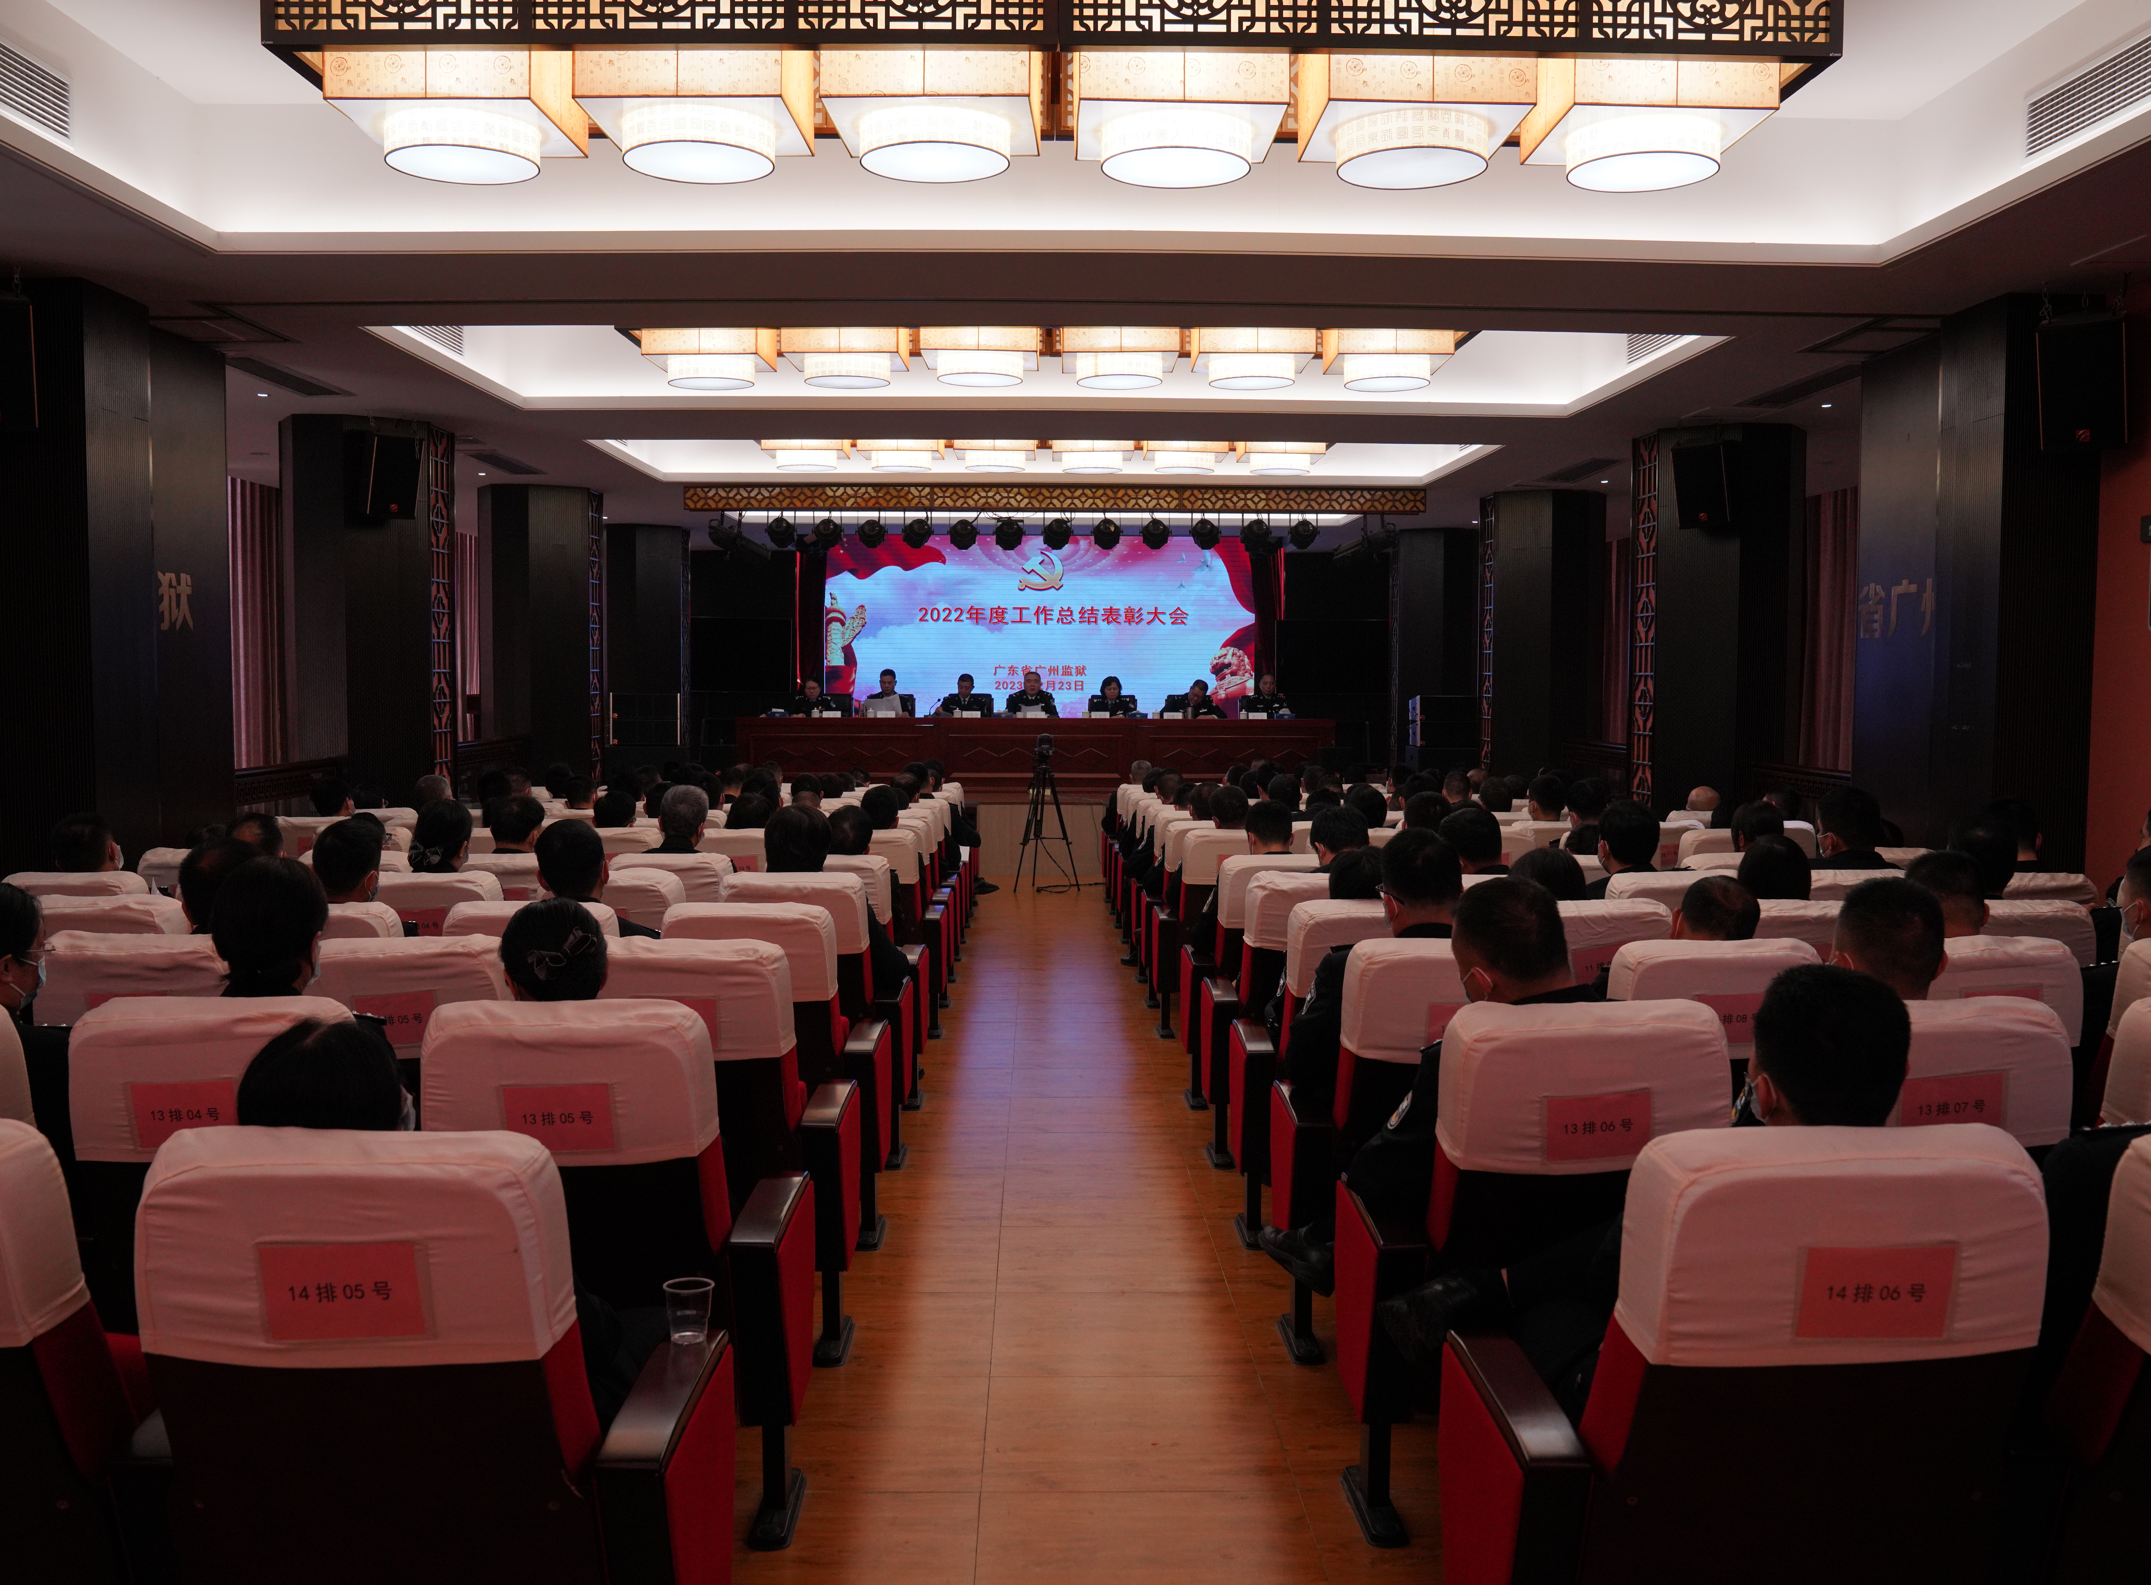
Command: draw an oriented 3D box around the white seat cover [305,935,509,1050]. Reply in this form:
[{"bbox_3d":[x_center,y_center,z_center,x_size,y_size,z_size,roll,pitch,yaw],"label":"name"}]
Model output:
[{"bbox_3d":[-1.409,0.423,3.642,0.440,0.240,0.155,0,12,2],"label":"white seat cover"}]

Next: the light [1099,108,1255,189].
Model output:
[{"bbox_3d":[0.349,-2.209,5.906,0.523,0.127,0.523,0,4,-1],"label":"light"}]

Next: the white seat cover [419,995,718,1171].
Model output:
[{"bbox_3d":[-0.808,0.465,2.775,0.440,0.240,0.155,0,12,2],"label":"white seat cover"}]

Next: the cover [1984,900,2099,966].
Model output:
[{"bbox_3d":[2.599,0.433,4.759,0.441,0.255,0.150,0,14,-1],"label":"cover"}]

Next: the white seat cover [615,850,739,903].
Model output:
[{"bbox_3d":[-1.496,0.361,6.381,0.465,0.260,0.150,0,12,-1],"label":"white seat cover"}]

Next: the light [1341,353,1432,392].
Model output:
[{"bbox_3d":[1.891,-2.528,10.386,0.523,0.127,0.523,0,4,-1],"label":"light"}]

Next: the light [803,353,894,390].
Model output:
[{"bbox_3d":[-1.362,-2.517,10.296,0.523,0.127,0.523,0,4,-1],"label":"light"}]

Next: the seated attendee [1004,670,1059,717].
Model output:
[{"bbox_3d":[-0.473,-0.675,18.561,0.580,1.270,0.700,0,4,-1],"label":"seated attendee"}]

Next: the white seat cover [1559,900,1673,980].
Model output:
[{"bbox_3d":[1.416,0.436,4.712,0.441,0.255,0.150,0,14,-1],"label":"white seat cover"}]

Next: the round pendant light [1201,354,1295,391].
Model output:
[{"bbox_3d":[1.068,-2.527,10.356,0.523,0.127,0.523,0,4,-1],"label":"round pendant light"}]

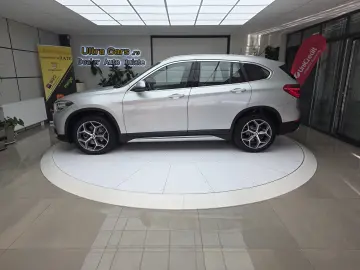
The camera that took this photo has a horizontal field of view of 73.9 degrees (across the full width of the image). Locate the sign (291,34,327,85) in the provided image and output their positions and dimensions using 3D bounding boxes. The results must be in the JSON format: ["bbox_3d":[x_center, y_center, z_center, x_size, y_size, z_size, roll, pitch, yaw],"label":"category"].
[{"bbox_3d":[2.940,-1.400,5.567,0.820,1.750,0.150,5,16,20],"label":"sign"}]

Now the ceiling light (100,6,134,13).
[{"bbox_3d":[-1.143,-2.369,4.515,0.590,0.050,0.590,0,15,0],"label":"ceiling light"}]

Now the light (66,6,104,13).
[{"bbox_3d":[-1.738,-2.365,4.466,0.600,0.050,0.600,0,15,0],"label":"light"}]

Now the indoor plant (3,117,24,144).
[{"bbox_3d":[-3.337,-0.114,4.788,0.360,0.530,0.340,0,15,0],"label":"indoor plant"}]

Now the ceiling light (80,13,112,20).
[{"bbox_3d":[-1.743,-2.520,5.096,0.590,0.050,0.590,0,15,0],"label":"ceiling light"}]

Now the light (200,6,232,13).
[{"bbox_3d":[0.657,-2.369,4.515,0.590,0.050,0.590,0,15,0],"label":"light"}]

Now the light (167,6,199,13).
[{"bbox_3d":[0.062,-2.362,4.460,0.600,0.050,0.600,0,15,0],"label":"light"}]

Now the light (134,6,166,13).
[{"bbox_3d":[-0.543,-2.369,4.515,0.590,0.050,0.590,0,15,0],"label":"light"}]

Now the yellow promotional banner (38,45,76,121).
[{"bbox_3d":[-3.397,-1.384,6.730,0.820,2.060,0.150,-9,17,-31],"label":"yellow promotional banner"}]

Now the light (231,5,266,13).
[{"bbox_3d":[1.257,-2.369,4.515,0.590,0.050,0.590,0,15,0],"label":"light"}]

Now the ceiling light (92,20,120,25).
[{"bbox_3d":[-1.734,-2.666,5.620,0.600,0.050,0.600,0,15,0],"label":"ceiling light"}]

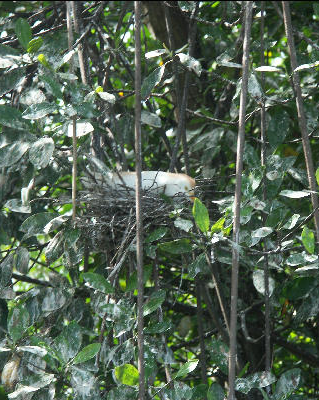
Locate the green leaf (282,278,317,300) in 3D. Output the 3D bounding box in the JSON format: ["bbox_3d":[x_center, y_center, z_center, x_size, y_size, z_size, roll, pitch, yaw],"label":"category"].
[{"bbox_3d":[0.440,0.280,9.700,0.120,0.066,0.030,-28,-20,0],"label":"green leaf"}]

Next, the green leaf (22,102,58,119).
[{"bbox_3d":[-0.360,-0.267,9.200,0.111,0.056,0.030,-14,-40,0],"label":"green leaf"}]

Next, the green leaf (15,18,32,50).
[{"bbox_3d":[-0.417,-0.508,9.400,0.049,0.108,0.025,-3,-10,0],"label":"green leaf"}]

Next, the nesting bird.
[{"bbox_3d":[-0.065,-0.040,9.750,0.370,0.125,0.150,-1,-5,12],"label":"nesting bird"}]

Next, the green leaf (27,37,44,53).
[{"bbox_3d":[-0.380,-0.477,9.400,0.061,0.034,0.020,-42,-20,0],"label":"green leaf"}]

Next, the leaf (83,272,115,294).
[{"bbox_3d":[-0.194,0.272,10.000,0.122,0.051,0.022,33,-27,9],"label":"leaf"}]

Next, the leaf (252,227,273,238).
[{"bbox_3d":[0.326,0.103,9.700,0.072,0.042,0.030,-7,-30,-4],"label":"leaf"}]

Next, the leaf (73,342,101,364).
[{"bbox_3d":[-0.226,0.481,9.600,0.100,0.048,0.025,-34,-14,-10],"label":"leaf"}]

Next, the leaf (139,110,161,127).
[{"bbox_3d":[-0.035,-0.255,9.600,0.091,0.049,0.030,20,-30,0],"label":"leaf"}]

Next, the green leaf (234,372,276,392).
[{"bbox_3d":[0.313,0.594,10.000,0.135,0.055,0.022,-22,-27,-9],"label":"green leaf"}]

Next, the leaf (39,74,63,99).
[{"bbox_3d":[-0.354,-0.372,10.100,0.050,0.109,0.022,-39,-12,-30],"label":"leaf"}]

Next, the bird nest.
[{"bbox_3d":[-0.080,0.056,9.750,0.380,0.210,0.360,0,-5,0],"label":"bird nest"}]

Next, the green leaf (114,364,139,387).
[{"bbox_3d":[-0.098,0.527,9.200,0.081,0.066,0.025,8,-15,0],"label":"green leaf"}]

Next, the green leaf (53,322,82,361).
[{"bbox_3d":[-0.270,0.415,9.000,0.076,0.133,0.030,12,-15,0],"label":"green leaf"}]

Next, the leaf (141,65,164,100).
[{"bbox_3d":[-0.023,-0.383,10.000,0.051,0.130,0.022,26,-10,26],"label":"leaf"}]

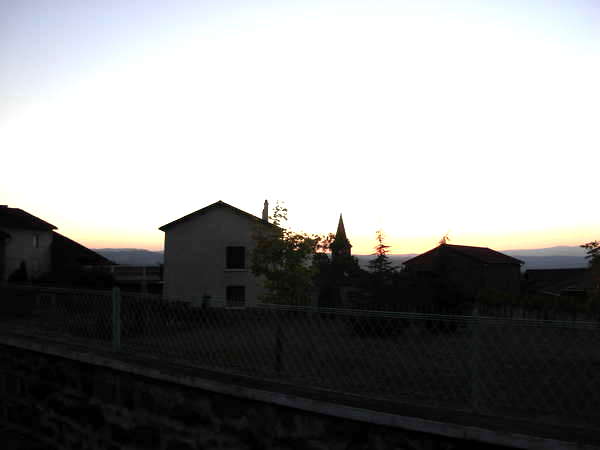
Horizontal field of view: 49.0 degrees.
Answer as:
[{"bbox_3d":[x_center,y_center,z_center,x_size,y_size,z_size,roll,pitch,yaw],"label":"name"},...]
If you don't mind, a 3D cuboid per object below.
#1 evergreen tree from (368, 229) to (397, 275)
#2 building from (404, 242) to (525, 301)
[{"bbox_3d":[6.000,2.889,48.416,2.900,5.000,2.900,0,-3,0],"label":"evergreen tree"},{"bbox_3d":[16.500,4.601,64.852,7.900,5.100,12.300,-2,-3,34],"label":"building"}]

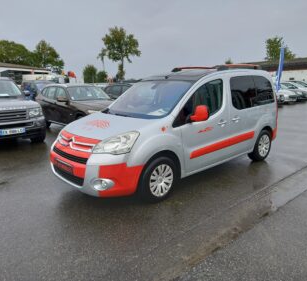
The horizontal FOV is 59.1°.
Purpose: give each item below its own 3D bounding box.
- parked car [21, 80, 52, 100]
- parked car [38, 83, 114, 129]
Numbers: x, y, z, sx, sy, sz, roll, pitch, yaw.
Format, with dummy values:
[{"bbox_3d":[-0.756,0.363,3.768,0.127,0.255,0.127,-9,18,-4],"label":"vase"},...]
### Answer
[{"bbox_3d":[-7.200,-3.016,17.400,1.800,1.650,4.350,-11,16,-39],"label":"parked car"},{"bbox_3d":[-2.700,-1.276,9.650,1.820,1.540,4.420,-11,17,-41],"label":"parked car"}]

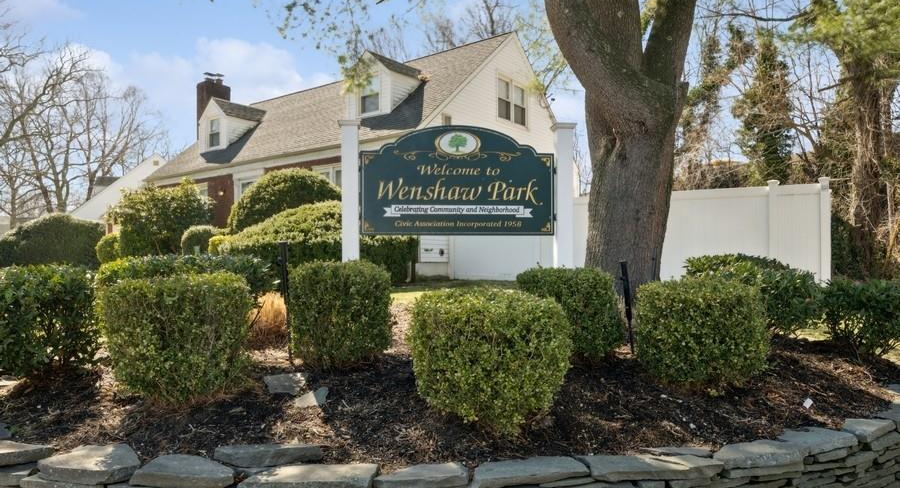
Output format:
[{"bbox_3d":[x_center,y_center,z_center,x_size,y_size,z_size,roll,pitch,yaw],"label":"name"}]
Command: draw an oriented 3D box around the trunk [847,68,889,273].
[{"bbox_3d":[8.700,-1.450,12.500,0.800,4.400,0.800,0,0,0],"label":"trunk"}]

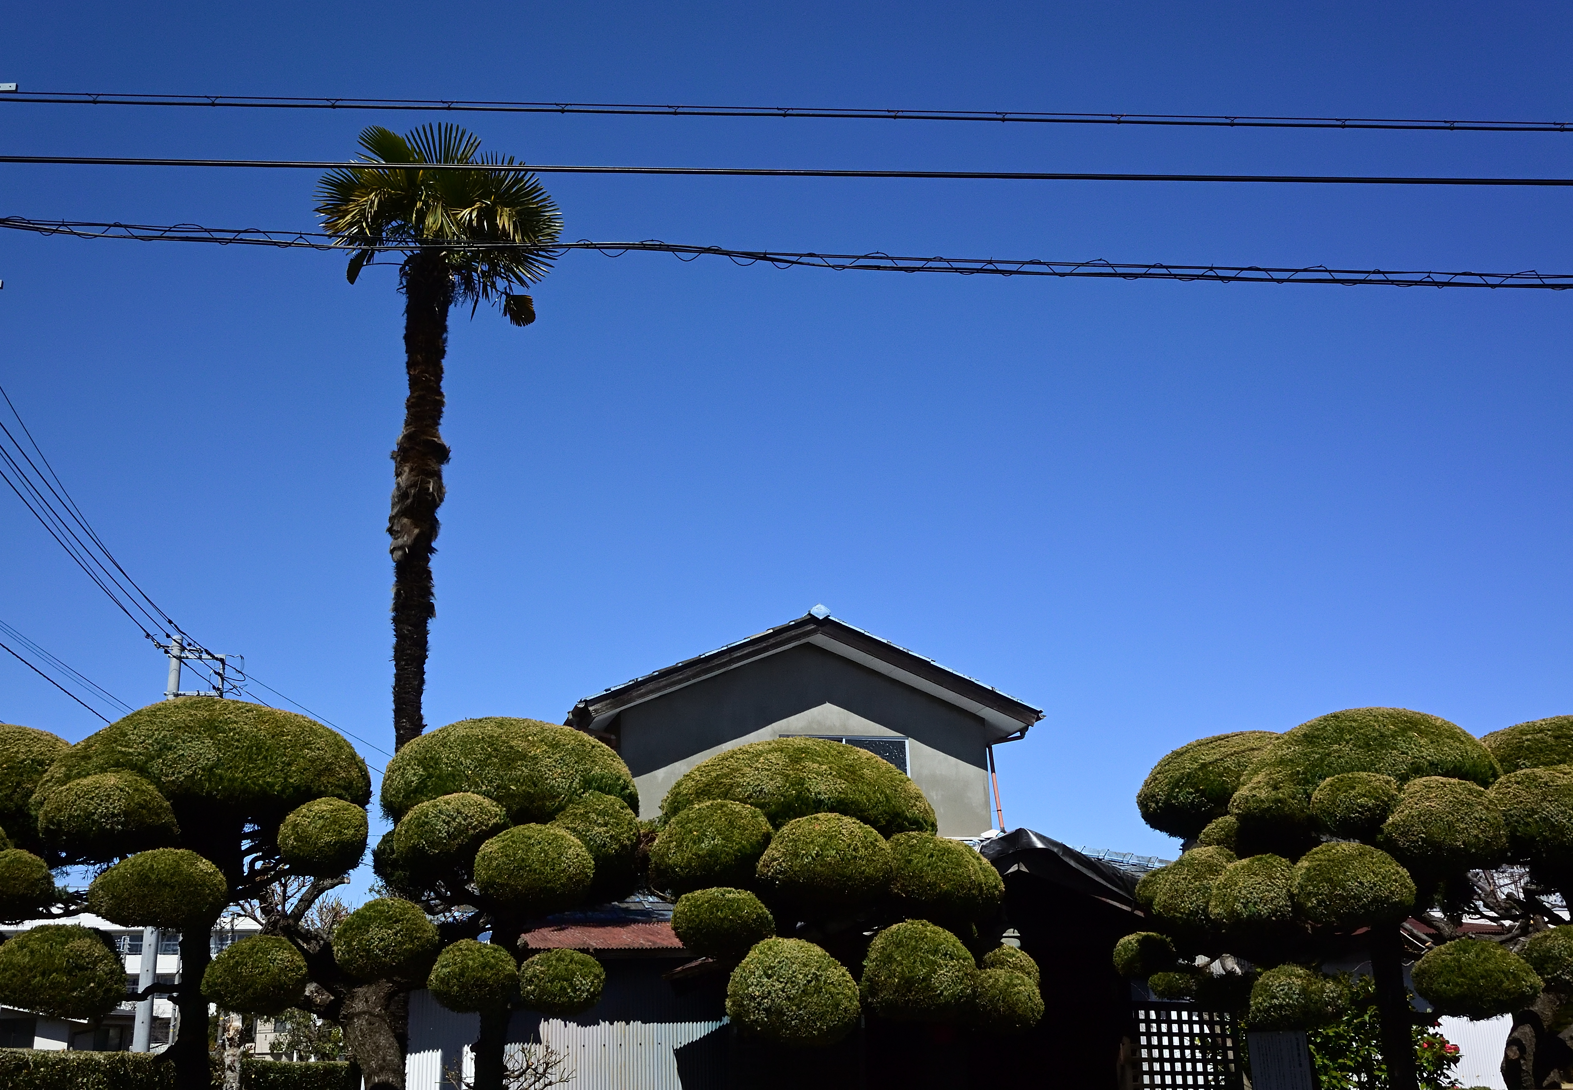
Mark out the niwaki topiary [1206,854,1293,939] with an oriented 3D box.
[{"bbox_3d":[2.744,2.067,9.100,0.537,0.495,0.537,-7,-18,15],"label":"niwaki topiary"}]

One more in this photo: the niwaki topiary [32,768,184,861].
[{"bbox_3d":[-3.656,1.467,8.300,0.775,0.491,0.713,6,-19,-23],"label":"niwaki topiary"}]

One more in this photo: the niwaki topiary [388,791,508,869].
[{"bbox_3d":[-1.911,1.628,8.763,0.645,0.447,0.613,2,-17,-12],"label":"niwaki topiary"}]

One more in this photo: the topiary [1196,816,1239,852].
[{"bbox_3d":[2.715,1.832,9.500,0.420,0.324,0.420,-7,-18,15],"label":"topiary"}]

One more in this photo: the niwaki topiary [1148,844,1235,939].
[{"bbox_3d":[2.588,2.204,9.816,0.557,0.563,0.529,-6,-17,13],"label":"niwaki topiary"}]

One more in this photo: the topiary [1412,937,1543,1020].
[{"bbox_3d":[4.421,2.774,9.892,0.774,0.504,0.735,-9,-18,22],"label":"topiary"}]

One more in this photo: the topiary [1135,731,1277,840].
[{"bbox_3d":[2.688,1.517,9.700,0.977,0.677,0.928,-6,-18,14],"label":"topiary"}]

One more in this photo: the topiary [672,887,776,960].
[{"bbox_3d":[-0.379,2.268,9.261,0.628,0.431,0.596,-1,-16,-3],"label":"topiary"}]

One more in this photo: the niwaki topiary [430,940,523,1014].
[{"bbox_3d":[-1.739,2.402,8.600,0.521,0.412,0.521,2,-18,-11],"label":"niwaki topiary"}]

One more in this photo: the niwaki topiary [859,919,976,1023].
[{"bbox_3d":[0.772,2.506,9.076,0.681,0.594,0.647,-3,-16,4],"label":"niwaki topiary"}]

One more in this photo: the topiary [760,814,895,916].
[{"bbox_3d":[0.211,1.759,8.500,0.745,0.565,0.708,-2,-18,1],"label":"topiary"}]

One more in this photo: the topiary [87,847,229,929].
[{"bbox_3d":[-3.404,1.861,8.377,0.714,0.438,0.678,5,-18,-21],"label":"topiary"}]

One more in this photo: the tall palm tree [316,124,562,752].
[{"bbox_3d":[-2.724,0.654,11.588,2.016,8.631,2.016,2,-17,-13],"label":"tall palm tree"}]

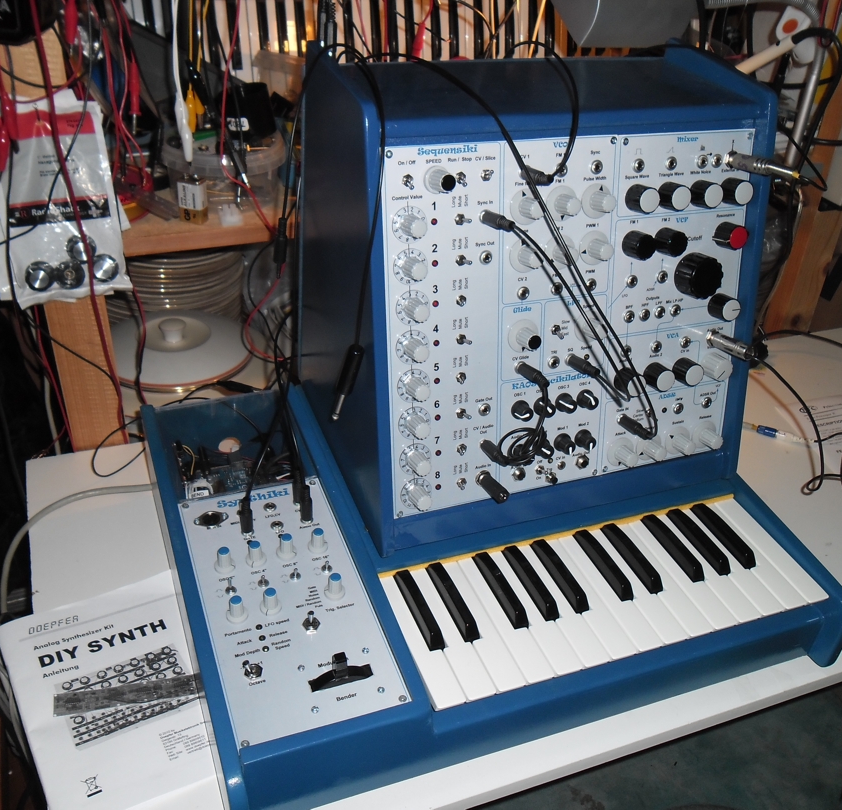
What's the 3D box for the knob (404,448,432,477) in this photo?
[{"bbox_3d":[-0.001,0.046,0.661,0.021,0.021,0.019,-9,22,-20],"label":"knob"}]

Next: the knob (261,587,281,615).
[{"bbox_3d":[-0.107,0.139,0.601,0.015,0.017,0.015,-9,38,-20],"label":"knob"}]

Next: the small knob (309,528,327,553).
[{"bbox_3d":[-0.079,0.104,0.654,0.015,0.017,0.015,4,36,-3],"label":"small knob"}]

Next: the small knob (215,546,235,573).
[{"bbox_3d":[-0.146,0.115,0.628,0.015,0.017,0.015,-9,38,-20],"label":"small knob"}]

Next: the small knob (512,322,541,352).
[{"bbox_3d":[0.083,-0.050,0.642,0.026,0.026,0.018,-9,23,-20],"label":"small knob"}]

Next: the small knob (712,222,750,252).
[{"bbox_3d":[0.258,-0.139,0.698,0.022,0.022,0.017,-9,21,-21],"label":"small knob"}]

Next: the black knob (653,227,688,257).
[{"bbox_3d":[0.205,-0.132,0.688,0.021,0.021,0.017,-9,22,-19],"label":"black knob"}]

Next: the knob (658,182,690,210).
[{"bbox_3d":[0.201,-0.164,0.666,0.022,0.022,0.015,-9,21,-21],"label":"knob"}]

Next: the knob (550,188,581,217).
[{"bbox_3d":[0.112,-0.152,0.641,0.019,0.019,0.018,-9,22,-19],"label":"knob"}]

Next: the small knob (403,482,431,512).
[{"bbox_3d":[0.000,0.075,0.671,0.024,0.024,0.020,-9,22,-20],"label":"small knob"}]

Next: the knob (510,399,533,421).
[{"bbox_3d":[0.084,0.006,0.688,0.017,0.017,0.012,-9,22,-20],"label":"knob"}]

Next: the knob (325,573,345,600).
[{"bbox_3d":[-0.065,0.136,0.637,0.016,0.017,0.016,5,36,-3],"label":"knob"}]

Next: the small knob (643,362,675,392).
[{"bbox_3d":[0.207,-0.023,0.728,0.021,0.021,0.017,-9,22,-19],"label":"small knob"}]

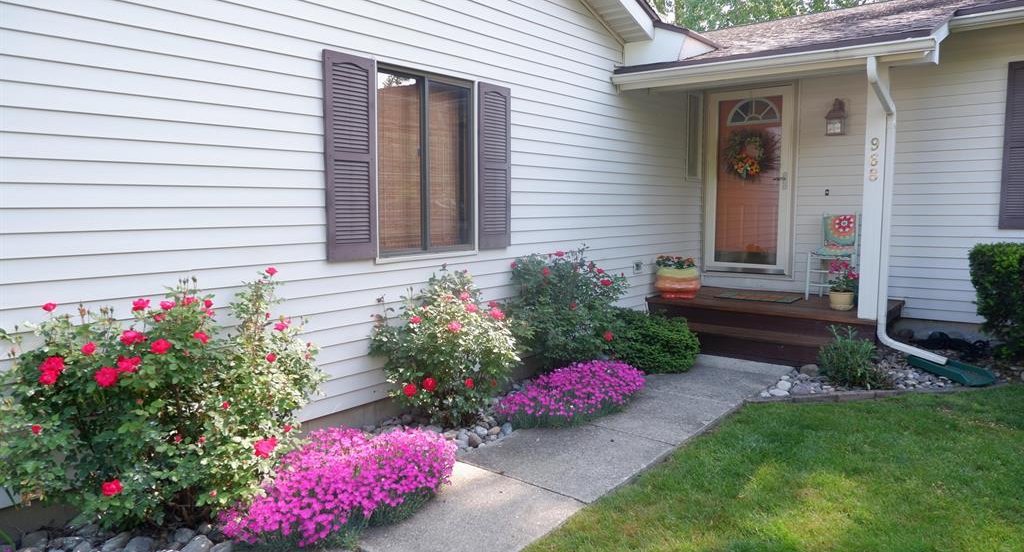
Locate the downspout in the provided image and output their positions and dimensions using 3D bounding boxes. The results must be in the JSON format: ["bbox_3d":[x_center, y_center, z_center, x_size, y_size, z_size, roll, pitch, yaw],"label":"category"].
[{"bbox_3d":[3.015,-0.433,4.973,0.600,2.440,0.760,5,8,40],"label":"downspout"}]

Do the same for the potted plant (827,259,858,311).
[{"bbox_3d":[3.021,0.074,5.957,0.280,0.465,0.270,5,8,40],"label":"potted plant"}]

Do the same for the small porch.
[{"bbox_3d":[2.514,0.455,6.481,2.150,0.390,1.920,5,8,40],"label":"small porch"}]

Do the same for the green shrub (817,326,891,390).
[{"bbox_3d":[2.545,0.591,4.878,0.500,0.450,0.480,5,8,40],"label":"green shrub"}]

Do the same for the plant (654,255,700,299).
[{"bbox_3d":[1.749,0.009,6.804,0.450,0.440,0.450,5,8,40],"label":"plant"}]

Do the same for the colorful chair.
[{"bbox_3d":[3.285,-0.201,6.651,0.430,0.875,0.460,5,8,40],"label":"colorful chair"}]

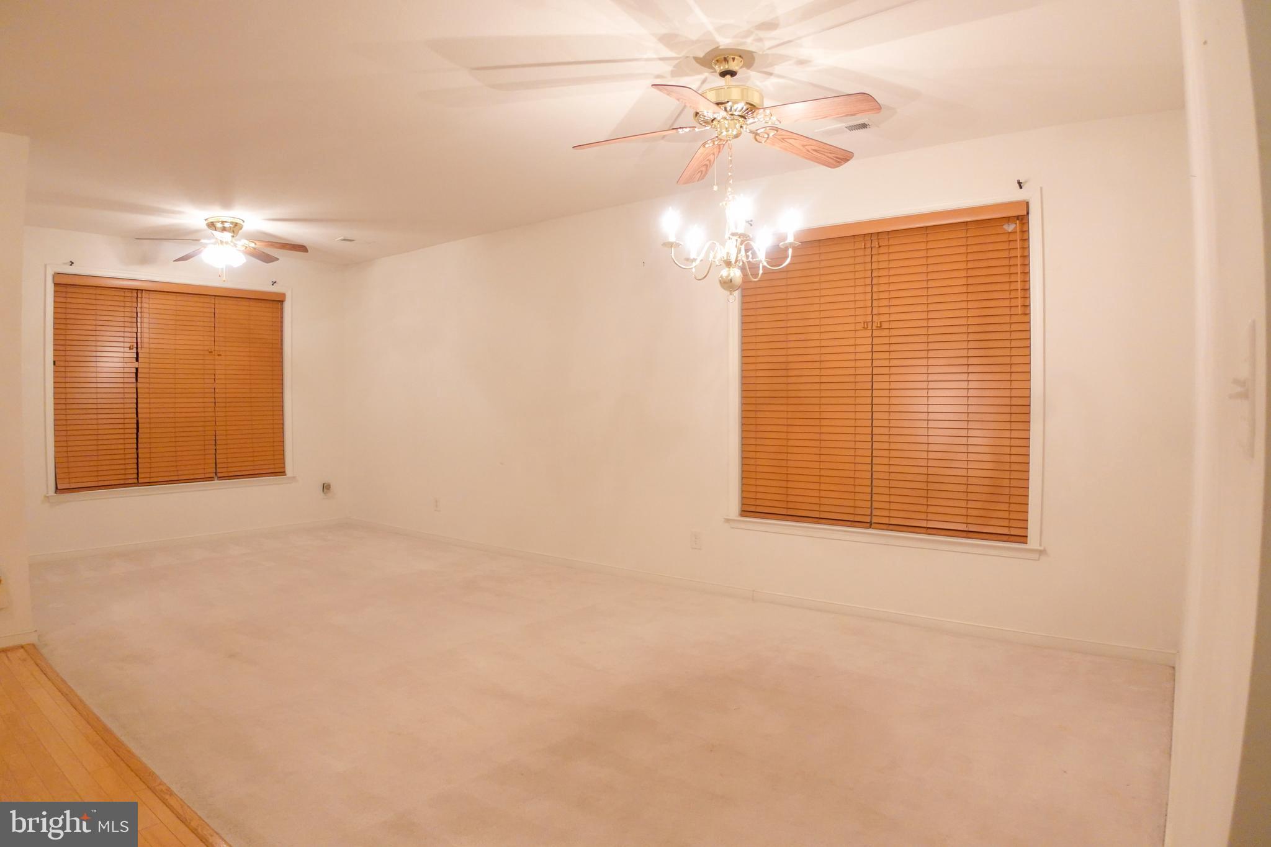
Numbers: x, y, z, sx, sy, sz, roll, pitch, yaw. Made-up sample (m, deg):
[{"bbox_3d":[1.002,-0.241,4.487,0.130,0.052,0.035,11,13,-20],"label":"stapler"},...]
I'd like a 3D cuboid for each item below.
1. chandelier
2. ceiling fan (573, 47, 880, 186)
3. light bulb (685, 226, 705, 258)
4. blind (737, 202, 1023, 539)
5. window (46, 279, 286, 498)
[{"bbox_3d":[0.378,-0.828,3.420,0.580,0.620,0.560,0,2,0],"label":"chandelier"},{"bbox_3d":[0.345,-1.295,3.403,1.260,0.360,1.250,0,2,0],"label":"ceiling fan"},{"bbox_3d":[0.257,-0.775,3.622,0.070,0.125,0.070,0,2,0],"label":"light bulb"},{"bbox_3d":[1.352,-0.270,4.929,1.772,1.766,0.080,2,3,41],"label":"blind"},{"bbox_3d":[-4.002,-0.349,7.467,0.080,1.753,1.935,2,3,41],"label":"window"}]

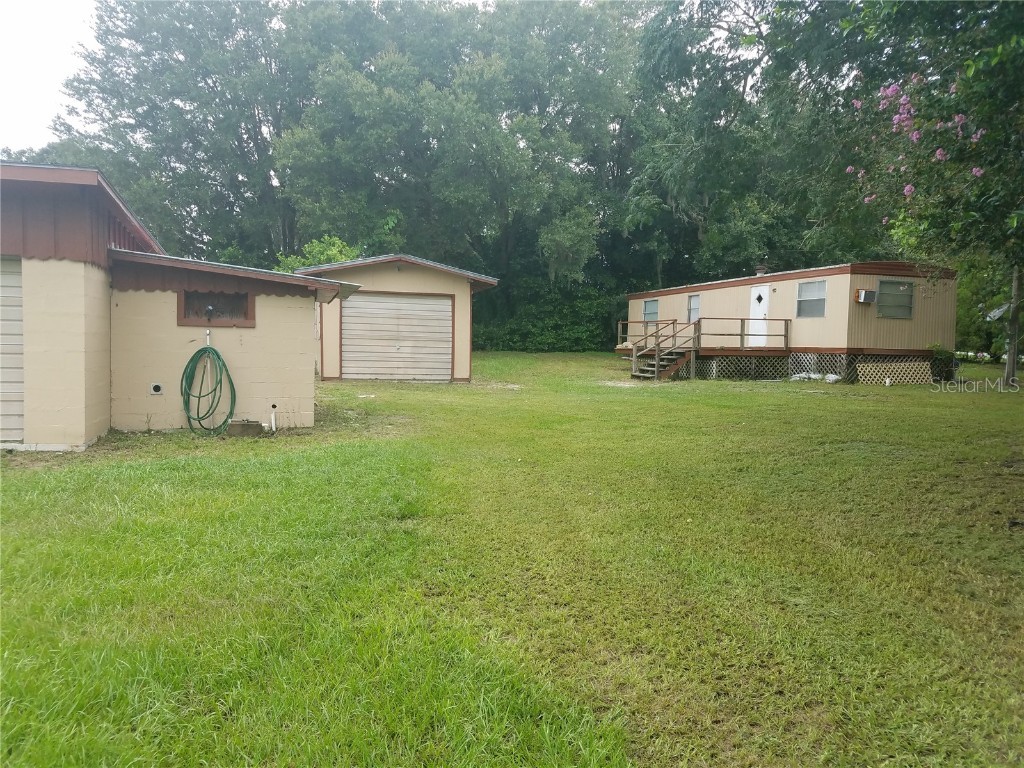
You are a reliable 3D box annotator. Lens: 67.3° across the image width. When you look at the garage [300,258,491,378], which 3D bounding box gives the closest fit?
[{"bbox_3d":[-3.648,-1.764,21.796,4.890,3.093,6.700,1,3,-16],"label":"garage"}]

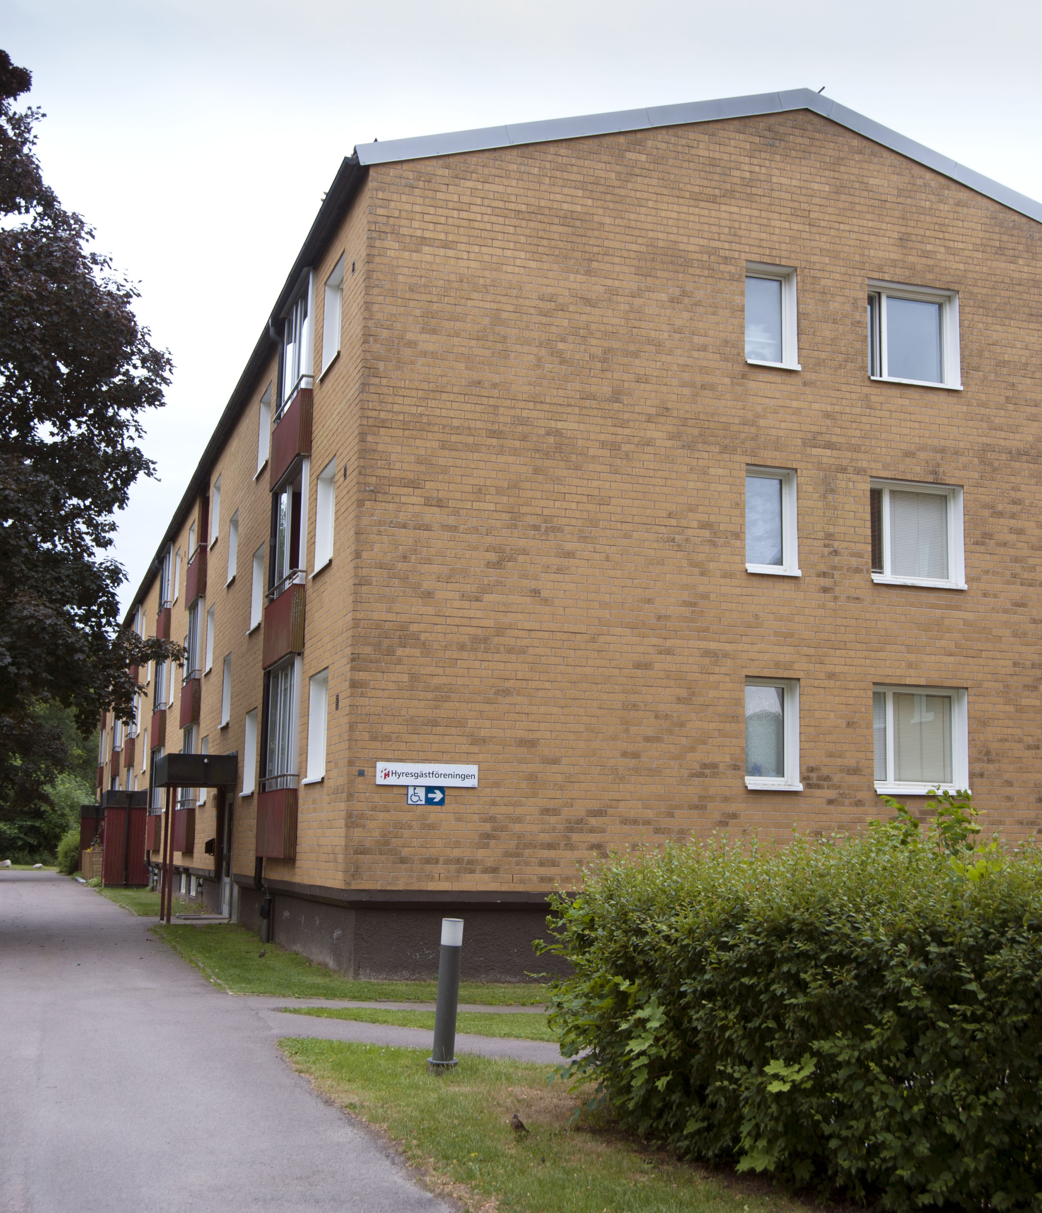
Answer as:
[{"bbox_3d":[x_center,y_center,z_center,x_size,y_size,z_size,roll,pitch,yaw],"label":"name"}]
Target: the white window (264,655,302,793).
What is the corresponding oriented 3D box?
[{"bbox_3d":[-3.402,1.734,23.060,0.140,1.800,2.530,4,-9,-17],"label":"white window"}]

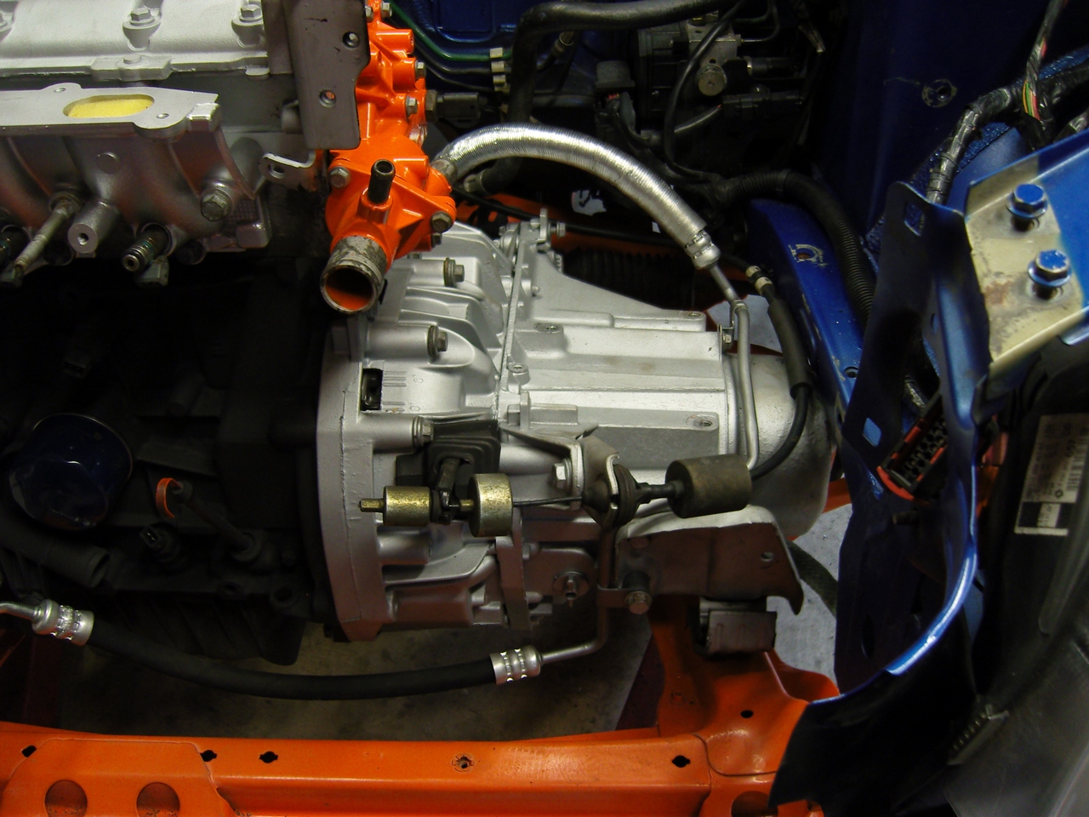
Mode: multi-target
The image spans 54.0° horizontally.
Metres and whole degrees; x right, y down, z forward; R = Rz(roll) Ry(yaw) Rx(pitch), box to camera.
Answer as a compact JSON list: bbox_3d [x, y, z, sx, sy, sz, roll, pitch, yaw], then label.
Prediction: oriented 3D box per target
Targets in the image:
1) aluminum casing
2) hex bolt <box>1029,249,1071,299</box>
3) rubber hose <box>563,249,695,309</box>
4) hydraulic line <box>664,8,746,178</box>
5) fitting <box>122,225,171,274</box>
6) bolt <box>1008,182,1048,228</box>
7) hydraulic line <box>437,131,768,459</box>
[{"bbox_3d":[0.046,-0.002,0.947,0.380,0.345,0.410,0,42,4],"label":"aluminum casing"},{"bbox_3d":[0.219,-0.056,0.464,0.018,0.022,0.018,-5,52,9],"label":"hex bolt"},{"bbox_3d":[0.083,-0.135,1.120,0.150,0.058,0.058,0,42,4],"label":"rubber hose"},{"bbox_3d":[0.167,-0.334,1.120,0.088,0.190,0.060,0,42,4],"label":"hydraulic line"},{"bbox_3d":[-0.259,-0.103,0.694,0.019,0.019,0.052,4,26,0],"label":"fitting"},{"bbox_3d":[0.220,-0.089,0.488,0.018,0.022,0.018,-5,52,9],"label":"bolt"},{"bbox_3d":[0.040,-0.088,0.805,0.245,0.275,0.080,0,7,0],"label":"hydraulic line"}]

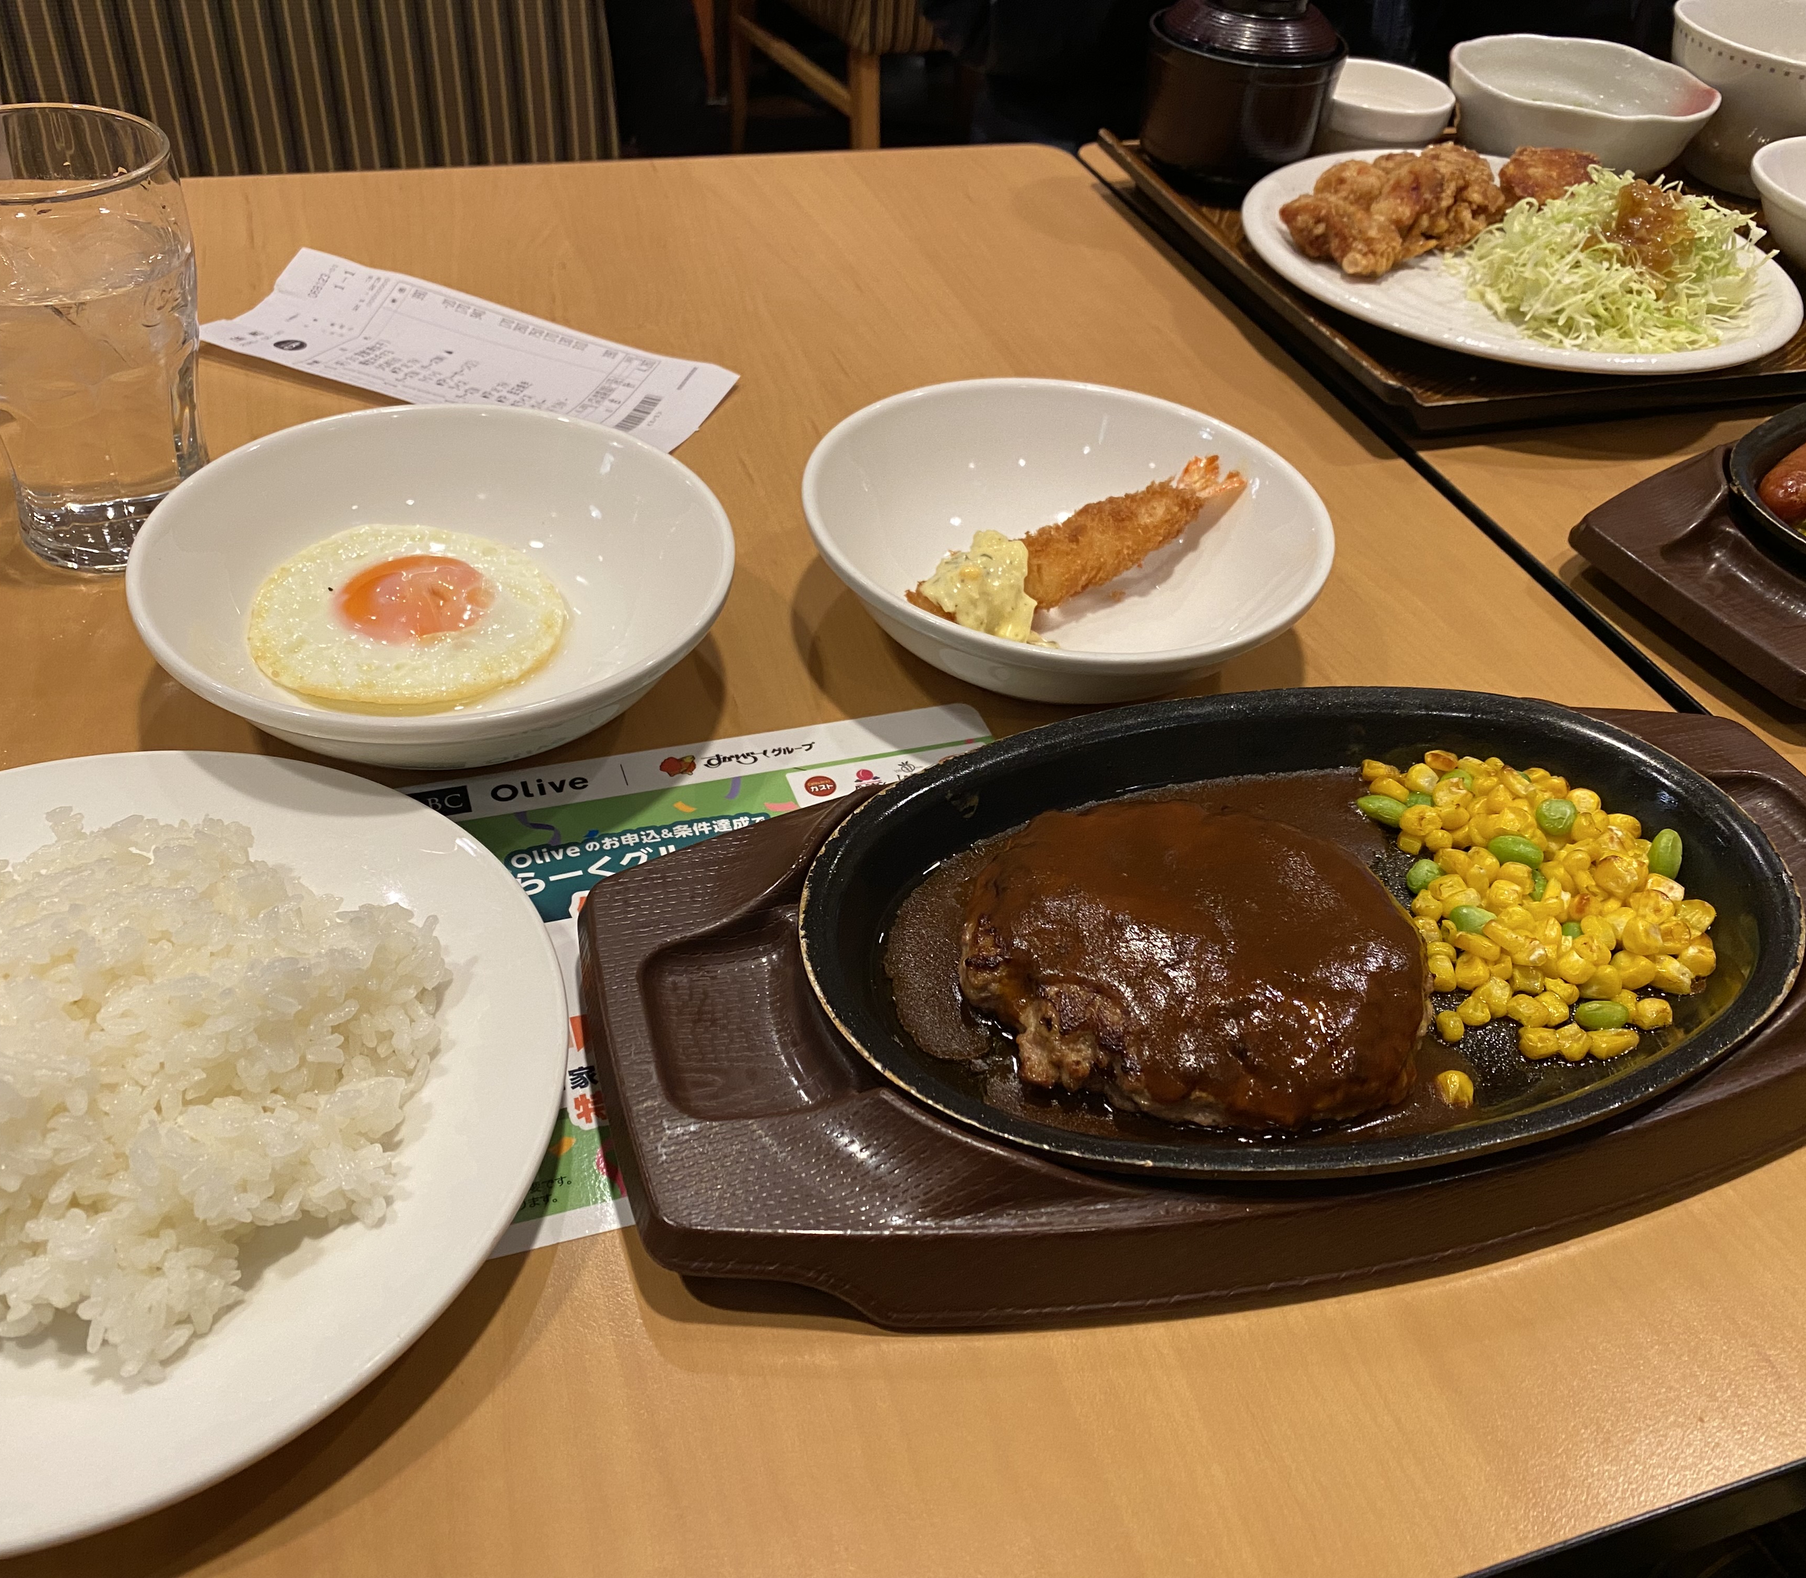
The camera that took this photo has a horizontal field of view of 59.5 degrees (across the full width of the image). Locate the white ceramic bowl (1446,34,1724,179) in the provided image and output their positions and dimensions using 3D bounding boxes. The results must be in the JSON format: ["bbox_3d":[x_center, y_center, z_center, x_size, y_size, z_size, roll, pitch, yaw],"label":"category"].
[{"bbox_3d":[0.348,-0.346,0.826,0.137,0.050,0.137,-9,43,-17],"label":"white ceramic bowl"}]

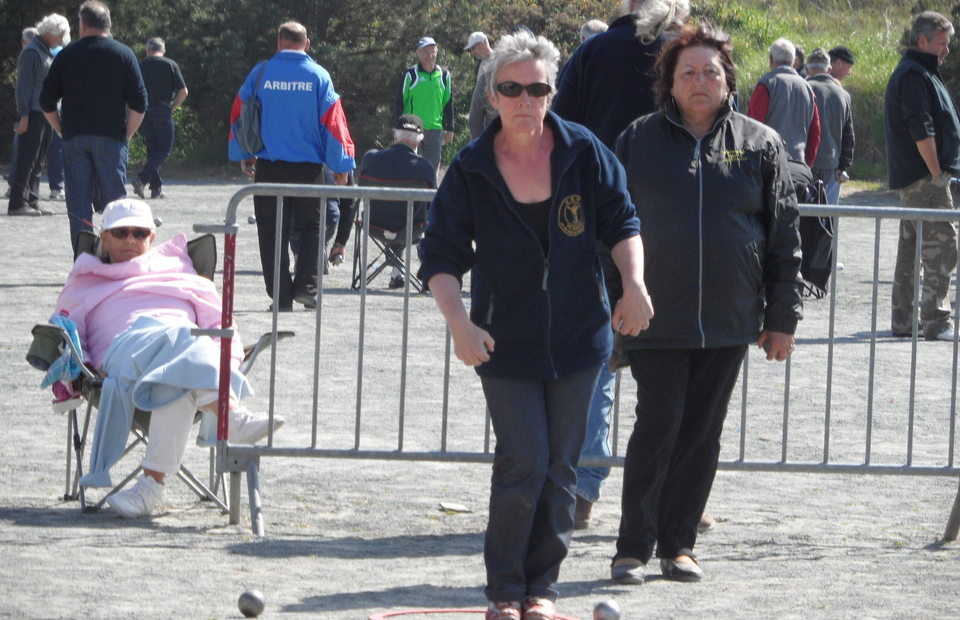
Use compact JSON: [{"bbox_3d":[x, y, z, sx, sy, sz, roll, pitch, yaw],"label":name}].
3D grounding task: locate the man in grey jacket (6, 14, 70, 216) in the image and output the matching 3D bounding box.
[{"bbox_3d":[-3.883,-1.702,44.000,0.550,1.760,0.500,2,3,9],"label":"man in grey jacket"}]

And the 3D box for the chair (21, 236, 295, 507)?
[{"bbox_3d":[-1.046,0.198,16.300,0.850,0.880,0.580,1,3,-7],"label":"chair"}]

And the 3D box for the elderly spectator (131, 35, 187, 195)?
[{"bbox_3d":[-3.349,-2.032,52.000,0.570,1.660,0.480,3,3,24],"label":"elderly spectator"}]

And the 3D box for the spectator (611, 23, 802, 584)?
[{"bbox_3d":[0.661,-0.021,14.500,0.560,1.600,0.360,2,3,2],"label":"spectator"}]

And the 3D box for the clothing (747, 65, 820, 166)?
[{"bbox_3d":[2.098,-1.337,34.500,0.520,0.710,0.330,0,3,-17],"label":"clothing"}]

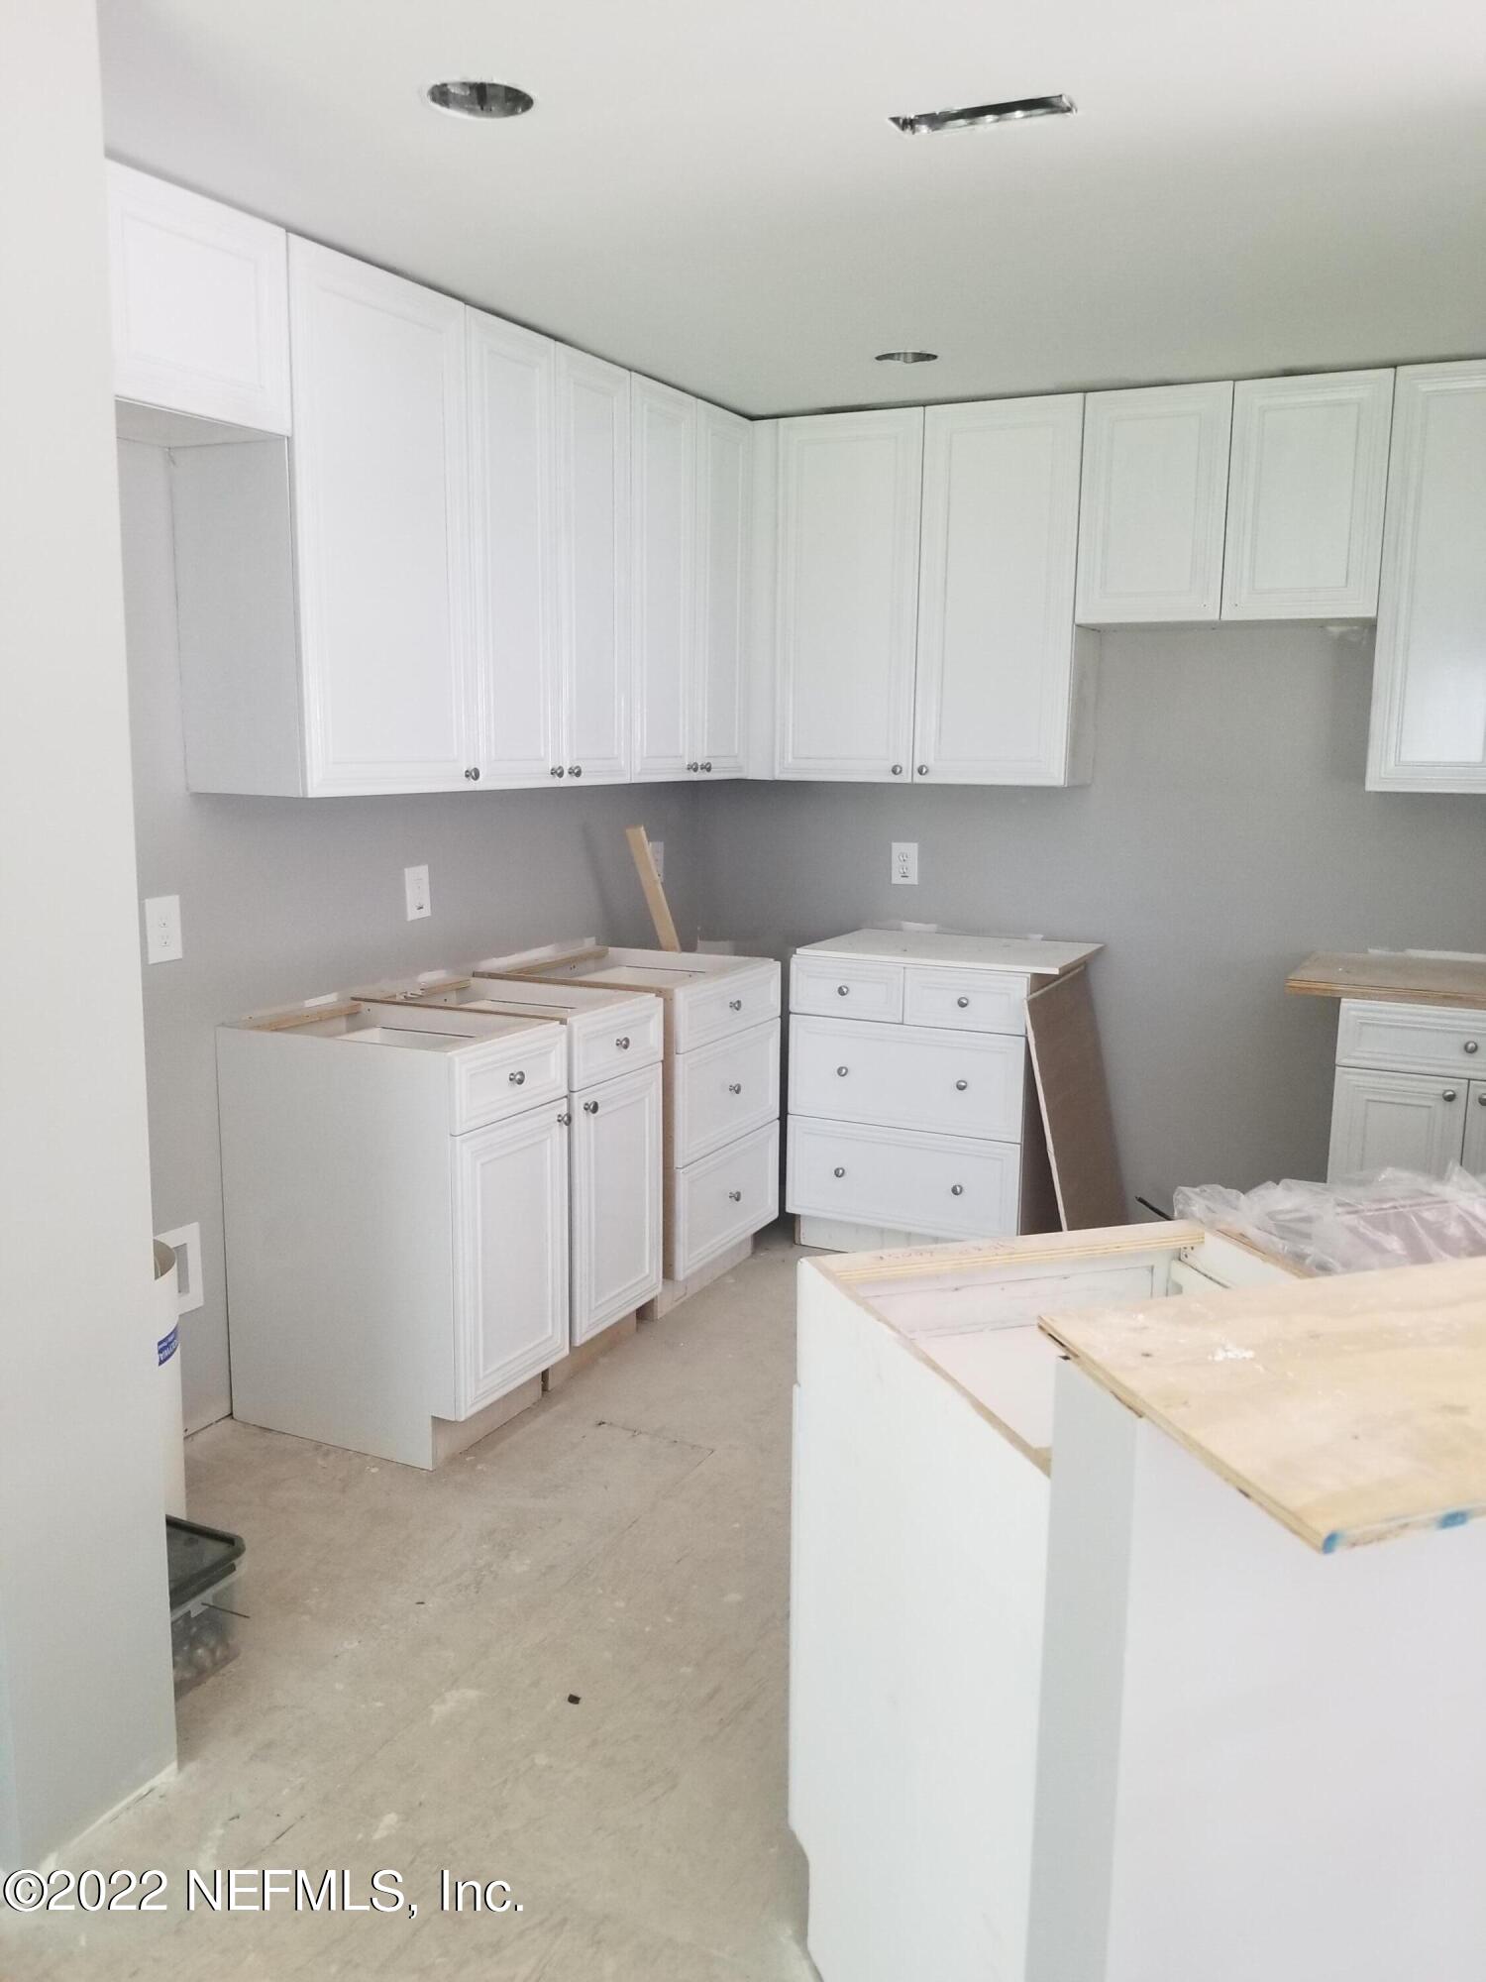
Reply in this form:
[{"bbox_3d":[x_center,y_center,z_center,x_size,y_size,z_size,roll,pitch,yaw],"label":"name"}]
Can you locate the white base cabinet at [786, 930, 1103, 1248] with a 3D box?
[{"bbox_3d":[0.607,0.312,4.493,0.748,0.914,0.619,6,11,27],"label":"white base cabinet"}]

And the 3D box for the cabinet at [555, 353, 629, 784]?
[{"bbox_3d":[-0.518,-1.062,3.837,0.331,1.045,0.340,6,11,27],"label":"cabinet"}]

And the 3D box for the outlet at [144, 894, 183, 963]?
[{"bbox_3d":[-1.184,-0.126,3.056,0.010,0.134,0.089,6,11,27],"label":"outlet"}]

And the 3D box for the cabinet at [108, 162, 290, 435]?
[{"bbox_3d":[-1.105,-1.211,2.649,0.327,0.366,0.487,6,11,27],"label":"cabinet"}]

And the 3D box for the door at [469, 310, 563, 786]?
[{"bbox_3d":[-0.537,-0.998,3.469,0.025,1.045,0.344,6,11,27],"label":"door"}]

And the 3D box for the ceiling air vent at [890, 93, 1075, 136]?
[{"bbox_3d":[0.362,-1.312,2.233,0.265,0.025,0.080,5,11,21],"label":"ceiling air vent"}]

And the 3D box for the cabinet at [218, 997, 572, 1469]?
[{"bbox_3d":[-0.767,0.512,3.318,0.628,0.889,0.407,6,11,27],"label":"cabinet"}]

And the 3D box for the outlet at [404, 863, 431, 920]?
[{"bbox_3d":[-0.817,-0.246,3.765,0.010,0.133,0.090,6,11,27],"label":"outlet"}]

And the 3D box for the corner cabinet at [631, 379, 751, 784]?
[{"bbox_3d":[-0.280,-1.141,4.307,0.327,1.048,0.702,6,11,27],"label":"corner cabinet"}]

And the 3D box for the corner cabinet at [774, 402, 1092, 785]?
[{"bbox_3d":[0.580,-1.155,4.443,0.920,1.048,0.324,6,11,27],"label":"corner cabinet"}]

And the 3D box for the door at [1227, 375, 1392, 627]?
[{"bbox_3d":[1.427,-1.248,3.770,0.378,0.597,0.022,6,11,26],"label":"door"}]

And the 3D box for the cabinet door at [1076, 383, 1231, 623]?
[{"bbox_3d":[1.086,-1.281,3.941,0.384,0.597,0.022,6,11,26],"label":"cabinet door"}]

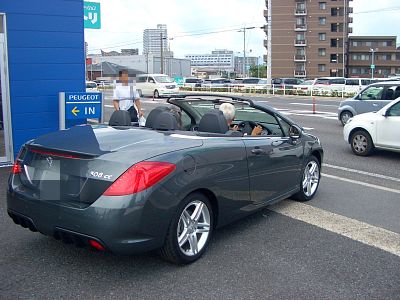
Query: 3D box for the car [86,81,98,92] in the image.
[{"bbox_3d":[-11.576,-5.985,39.565,1.700,1.480,4.300,-7,12,-37],"label":"car"}]

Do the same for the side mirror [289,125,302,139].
[{"bbox_3d":[1.147,-0.214,4.882,0.170,0.160,0.110,7,11,37],"label":"side mirror"}]

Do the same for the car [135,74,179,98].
[{"bbox_3d":[-3.759,-5.361,34.188,1.800,1.930,4.800,-5,11,-28],"label":"car"}]

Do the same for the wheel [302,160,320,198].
[{"bbox_3d":[1.494,0.389,5.702,0.200,0.485,0.485,8,12,42],"label":"wheel"}]

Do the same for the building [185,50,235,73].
[{"bbox_3d":[11.289,-99.732,485.129,59.000,36.500,18.000,0,10,0],"label":"building"}]

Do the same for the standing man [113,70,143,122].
[{"bbox_3d":[-1.574,-0.822,8.704,0.540,1.720,0.280,-1,10,-8],"label":"standing man"}]

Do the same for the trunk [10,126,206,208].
[{"bbox_3d":[-0.867,0.116,3.880,1.400,0.500,1.220,7,11,37],"label":"trunk"}]

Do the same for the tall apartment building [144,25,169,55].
[{"bbox_3d":[-51.393,-111.951,467.871,27.000,66.000,20.000,0,10,-2],"label":"tall apartment building"}]

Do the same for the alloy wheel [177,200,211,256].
[{"bbox_3d":[-0.115,0.696,3.667,0.200,0.485,0.485,7,11,37],"label":"alloy wheel"}]

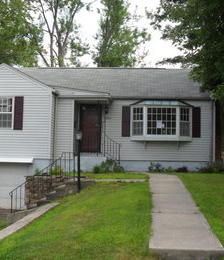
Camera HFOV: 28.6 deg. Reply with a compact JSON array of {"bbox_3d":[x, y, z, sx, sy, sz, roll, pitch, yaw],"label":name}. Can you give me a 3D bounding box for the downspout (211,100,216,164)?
[{"bbox_3d":[4.276,0.084,18.450,0.100,2.680,0.090,1,-4,5],"label":"downspout"}]

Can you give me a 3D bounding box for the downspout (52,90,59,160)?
[{"bbox_3d":[-2.223,-0.139,17.500,0.110,2.700,0.100,1,-4,5],"label":"downspout"}]

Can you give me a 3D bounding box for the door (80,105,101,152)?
[{"bbox_3d":[-0.916,-0.068,18.750,0.920,2.070,0.080,1,-4,5],"label":"door"}]

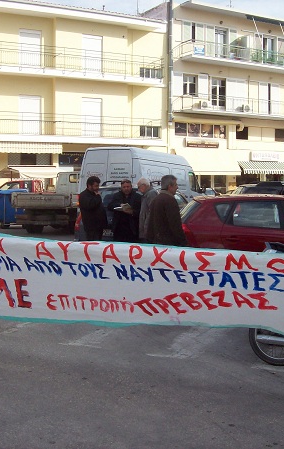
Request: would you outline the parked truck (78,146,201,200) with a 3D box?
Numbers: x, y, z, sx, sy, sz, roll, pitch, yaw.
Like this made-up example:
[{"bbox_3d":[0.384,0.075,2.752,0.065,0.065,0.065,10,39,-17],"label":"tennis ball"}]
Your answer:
[{"bbox_3d":[0.260,-1.084,20.374,1.980,2.580,5.600,2,4,25],"label":"parked truck"}]

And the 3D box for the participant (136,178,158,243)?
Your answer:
[{"bbox_3d":[0.099,0.169,8.883,0.380,1.660,0.520,1,4,15],"label":"participant"}]

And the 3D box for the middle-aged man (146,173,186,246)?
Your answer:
[{"bbox_3d":[0.307,0.203,8.183,0.400,1.690,0.540,-2,5,-30],"label":"middle-aged man"}]

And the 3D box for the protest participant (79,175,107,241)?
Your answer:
[{"bbox_3d":[-0.703,0.159,8.882,0.360,1.680,0.520,0,4,-6],"label":"protest participant"}]

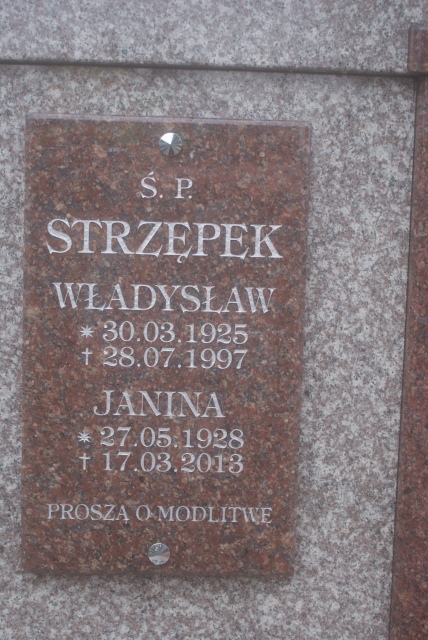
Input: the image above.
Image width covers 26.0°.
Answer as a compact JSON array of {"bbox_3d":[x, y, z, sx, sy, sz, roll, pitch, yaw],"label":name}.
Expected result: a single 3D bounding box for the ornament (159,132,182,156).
[{"bbox_3d":[-0.045,-0.184,0.970,0.024,0.024,0.009,1,6,-2],"label":"ornament"}]

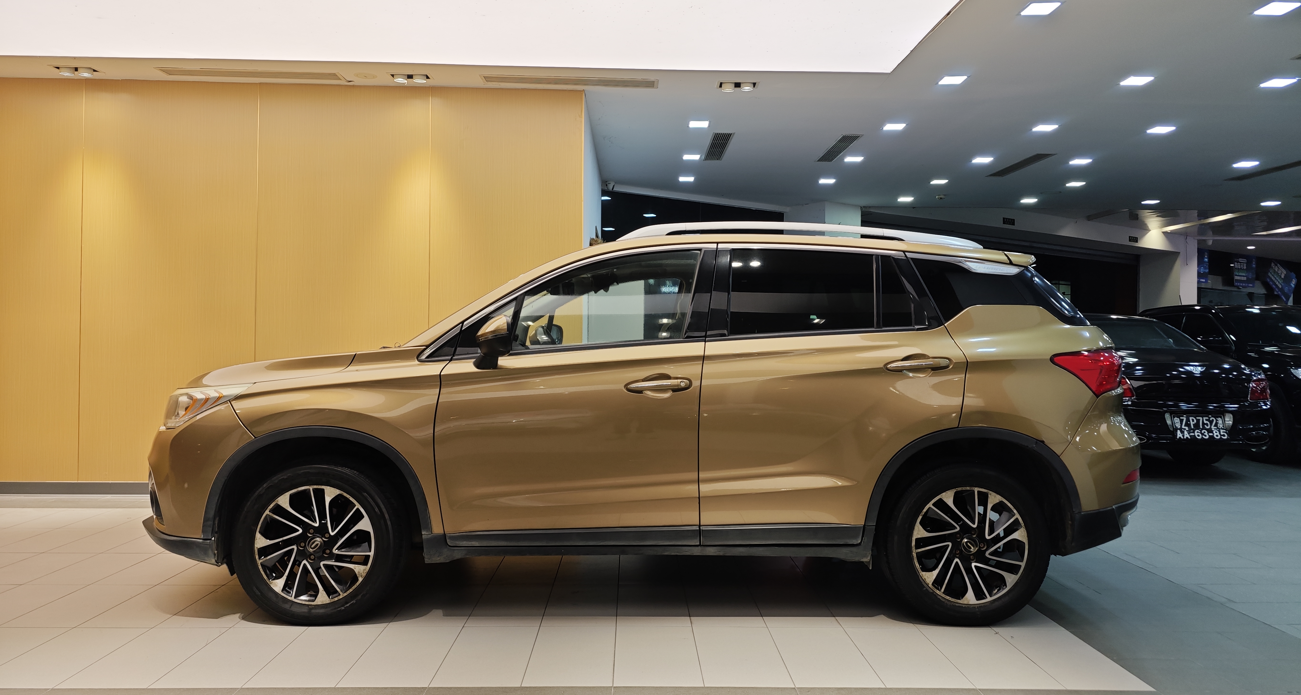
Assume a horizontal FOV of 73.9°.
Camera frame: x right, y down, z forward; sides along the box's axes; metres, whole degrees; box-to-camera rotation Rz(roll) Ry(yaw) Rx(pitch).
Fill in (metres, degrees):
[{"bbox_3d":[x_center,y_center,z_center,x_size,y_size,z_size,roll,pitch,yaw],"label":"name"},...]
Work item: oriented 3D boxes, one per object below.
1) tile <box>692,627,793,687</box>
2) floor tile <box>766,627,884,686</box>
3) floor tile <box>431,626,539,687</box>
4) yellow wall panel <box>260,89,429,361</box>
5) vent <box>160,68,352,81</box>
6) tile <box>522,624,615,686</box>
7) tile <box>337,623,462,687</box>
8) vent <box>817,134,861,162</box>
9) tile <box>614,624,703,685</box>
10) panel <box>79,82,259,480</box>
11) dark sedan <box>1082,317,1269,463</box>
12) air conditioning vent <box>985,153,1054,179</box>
[{"bbox_3d":[0.325,1.133,3.164,0.300,0.012,0.600,1,0,-1],"label":"tile"},{"bbox_3d":[0.627,1.138,3.175,0.303,0.012,0.606,1,0,-1],"label":"floor tile"},{"bbox_3d":[-0.584,1.124,3.144,0.300,0.012,0.600,1,0,-1],"label":"floor tile"},{"bbox_3d":[-2.281,-0.475,6.431,1.275,2.954,0.030,1,0,-1],"label":"yellow wall panel"},{"bbox_3d":[-2.857,-1.974,6.210,1.268,0.030,0.207,1,0,-1],"label":"vent"},{"bbox_3d":[-0.281,1.127,3.151,0.300,0.012,0.600,1,0,-1],"label":"tile"},{"bbox_3d":[-0.887,1.121,3.138,0.300,0.012,0.600,1,0,-1],"label":"tile"},{"bbox_3d":[1.802,-1.925,8.339,0.192,0.030,1.151,1,0,-1],"label":"vent"},{"bbox_3d":[0.022,1.130,3.157,0.300,0.012,0.600,1,0,-1],"label":"tile"},{"bbox_3d":[-3.493,-0.476,6.284,1.255,2.893,0.020,1,0,-1],"label":"panel"},{"bbox_3d":[4.702,0.439,10.000,2.000,1.480,5.280,1,0,1],"label":"dark sedan"},{"bbox_3d":[3.789,-1.877,8.878,0.200,0.030,1.130,1,0,-1],"label":"air conditioning vent"}]

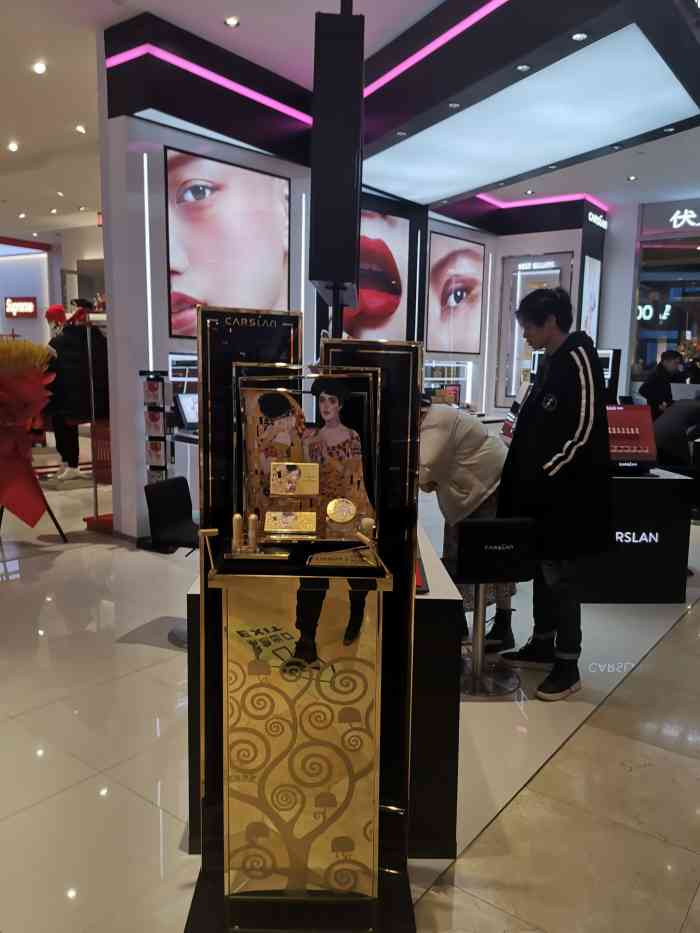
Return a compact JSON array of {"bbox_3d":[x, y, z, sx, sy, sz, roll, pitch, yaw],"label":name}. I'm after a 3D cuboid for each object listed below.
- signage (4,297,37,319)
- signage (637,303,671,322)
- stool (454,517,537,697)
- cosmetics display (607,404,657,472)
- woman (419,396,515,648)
[{"bbox_3d":[-4.656,-2.236,10.300,0.780,0.280,0.080,7,10,37],"label":"signage"},{"bbox_3d":[5.021,-2.539,12.000,0.580,0.270,0.060,7,10,37],"label":"signage"},{"bbox_3d":[0.617,0.601,3.386,0.400,0.810,0.420,-1,8,-12],"label":"stool"},{"bbox_3d":[1.776,-0.173,4.665,0.340,0.420,0.250,0,8,-3],"label":"cosmetics display"},{"bbox_3d":[0.525,0.282,3.780,0.720,1.320,0.500,3,8,16],"label":"woman"}]

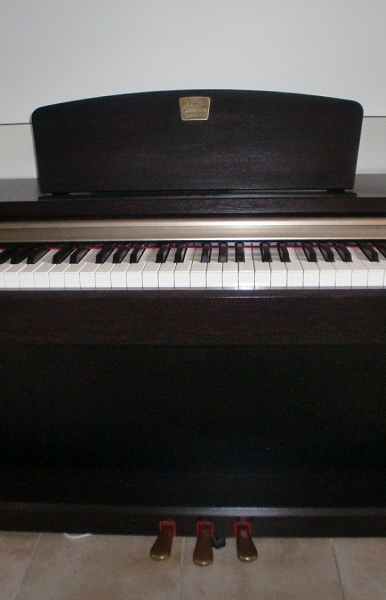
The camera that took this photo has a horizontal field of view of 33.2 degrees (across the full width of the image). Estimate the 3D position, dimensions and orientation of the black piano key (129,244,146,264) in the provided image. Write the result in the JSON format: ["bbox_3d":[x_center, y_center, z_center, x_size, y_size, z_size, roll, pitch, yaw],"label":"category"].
[{"bbox_3d":[-0.089,-0.078,1.041,0.013,0.013,0.092,0,19,4],"label":"black piano key"}]

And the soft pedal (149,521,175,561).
[{"bbox_3d":[-0.062,0.502,1.352,0.040,0.021,0.103,0,17,4],"label":"soft pedal"}]

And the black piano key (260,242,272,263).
[{"bbox_3d":[0.116,-0.076,1.026,0.012,0.013,0.098,0,17,4],"label":"black piano key"}]

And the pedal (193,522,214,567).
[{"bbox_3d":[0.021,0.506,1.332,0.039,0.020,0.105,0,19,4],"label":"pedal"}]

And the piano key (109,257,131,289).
[{"bbox_3d":[-0.105,-0.052,1.024,0.022,0.025,0.149,0,17,4],"label":"piano key"}]

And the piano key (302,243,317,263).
[{"bbox_3d":[0.186,-0.077,1.029,0.013,0.012,0.092,0,18,3],"label":"piano key"}]

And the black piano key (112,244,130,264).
[{"bbox_3d":[-0.116,-0.075,1.046,0.013,0.012,0.092,0,18,3],"label":"black piano key"}]

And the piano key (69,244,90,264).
[{"bbox_3d":[-0.183,-0.075,1.049,0.013,0.012,0.092,0,18,3],"label":"piano key"}]

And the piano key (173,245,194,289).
[{"bbox_3d":[-0.011,-0.052,1.018,0.022,0.025,0.149,0,17,4],"label":"piano key"}]

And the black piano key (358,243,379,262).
[{"bbox_3d":[0.279,-0.077,1.024,0.013,0.012,0.092,0,18,3],"label":"black piano key"}]

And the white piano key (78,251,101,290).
[{"bbox_3d":[-0.152,-0.053,1.029,0.023,0.024,0.143,0,19,4],"label":"white piano key"}]

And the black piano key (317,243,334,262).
[{"bbox_3d":[0.210,-0.076,1.020,0.012,0.013,0.098,0,17,4],"label":"black piano key"}]

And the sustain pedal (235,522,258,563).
[{"bbox_3d":[0.110,0.501,1.343,0.040,0.021,0.103,0,17,4],"label":"sustain pedal"}]

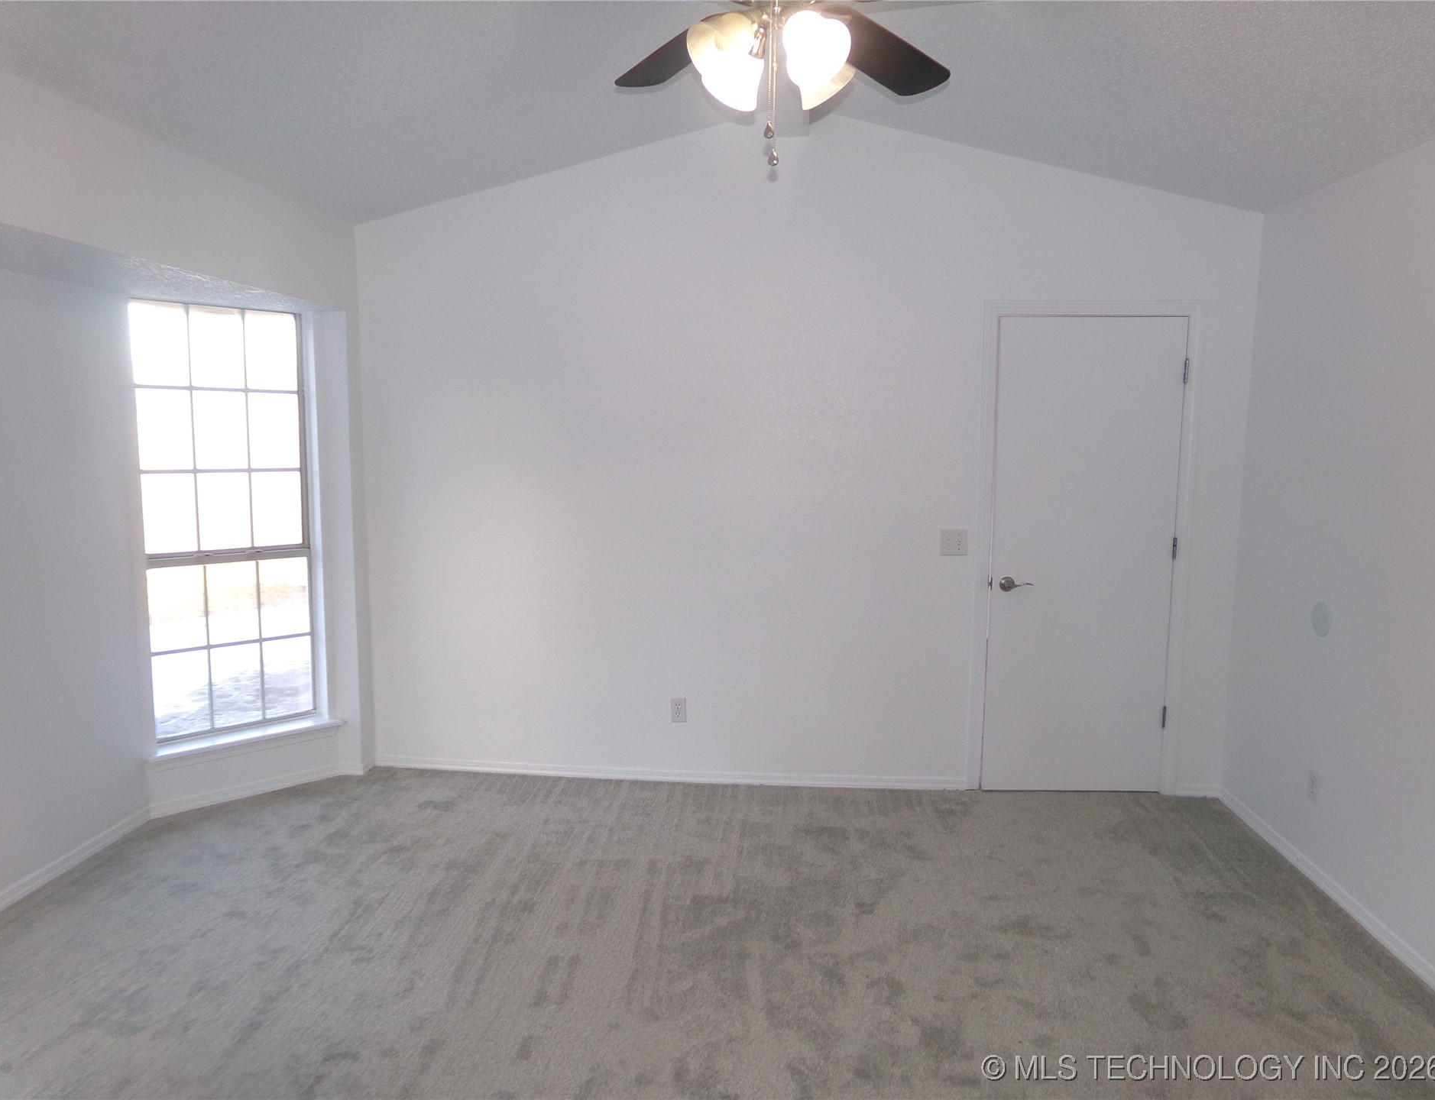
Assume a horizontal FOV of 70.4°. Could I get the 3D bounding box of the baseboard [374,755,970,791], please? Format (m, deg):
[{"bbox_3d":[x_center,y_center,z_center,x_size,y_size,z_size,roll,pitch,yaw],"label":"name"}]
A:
[{"bbox_3d":[-0.246,1.010,4.614,2.703,0.057,0.015,1,7,5],"label":"baseboard"}]

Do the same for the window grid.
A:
[{"bbox_3d":[-2.066,-0.118,4.304,0.676,1.777,0.060,-6,10,-42],"label":"window grid"}]

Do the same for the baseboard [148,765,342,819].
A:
[{"bbox_3d":[-2.012,1.031,4.369,0.767,0.057,0.015,-6,10,-42],"label":"baseboard"}]

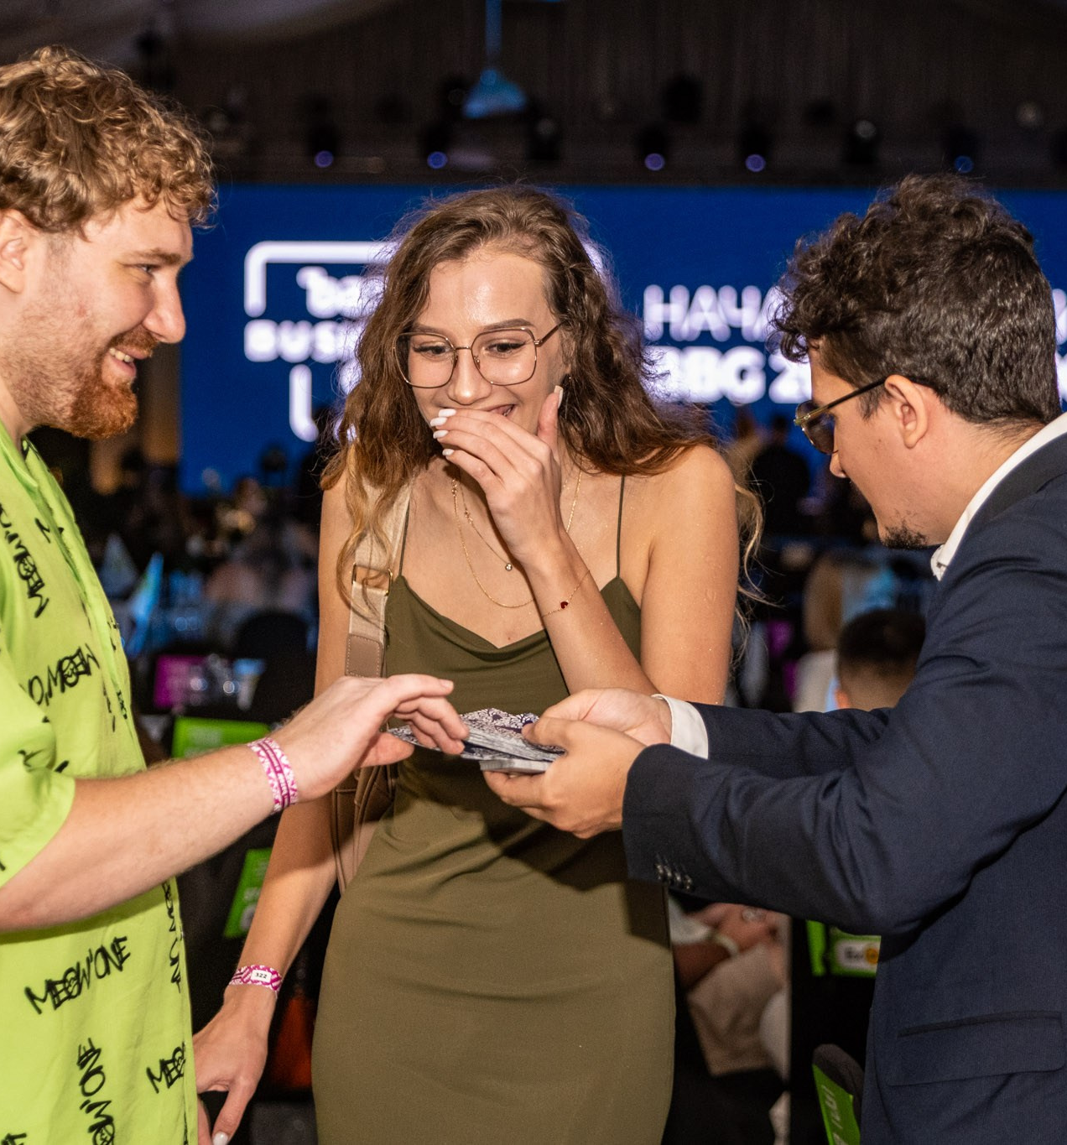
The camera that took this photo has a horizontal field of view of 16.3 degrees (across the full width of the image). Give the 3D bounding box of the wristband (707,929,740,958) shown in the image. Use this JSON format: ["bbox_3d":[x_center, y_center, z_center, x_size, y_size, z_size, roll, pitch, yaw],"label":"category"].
[{"bbox_3d":[0.319,0.625,6.250,0.018,0.062,0.053,-42,0,-17],"label":"wristband"}]

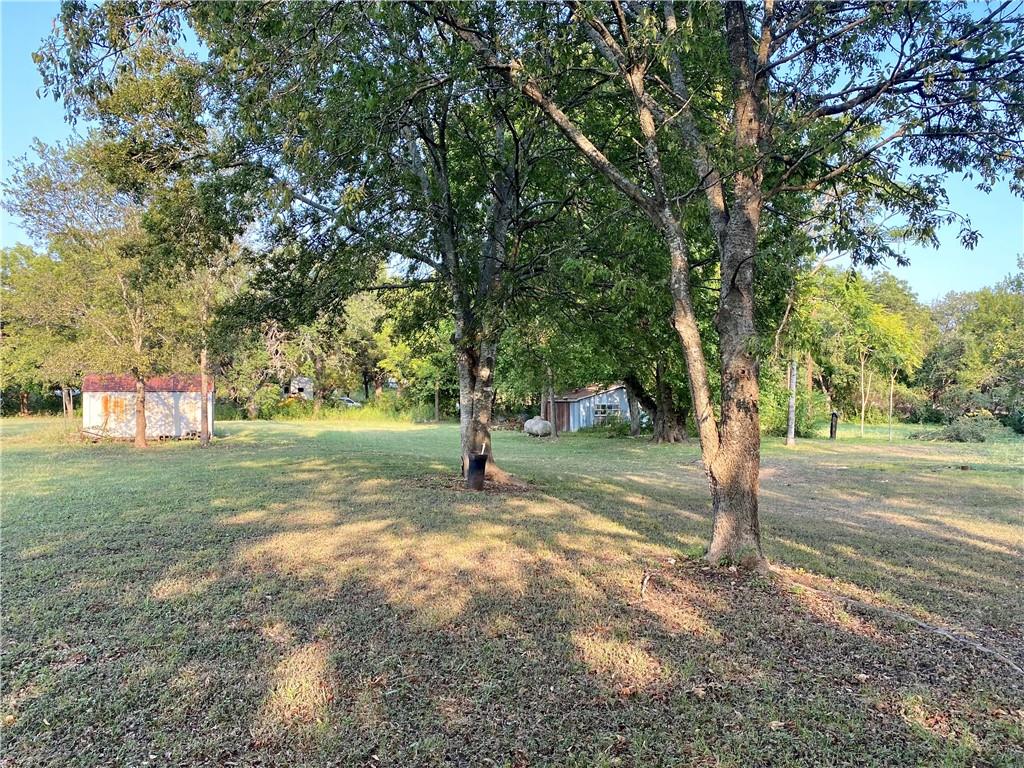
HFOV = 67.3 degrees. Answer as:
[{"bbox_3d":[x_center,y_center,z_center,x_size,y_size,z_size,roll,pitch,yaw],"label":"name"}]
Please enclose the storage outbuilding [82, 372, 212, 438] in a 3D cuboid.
[{"bbox_3d":[-15.599,0.940,33.292,5.000,2.650,2.800,1,-1,-23],"label":"storage outbuilding"}]

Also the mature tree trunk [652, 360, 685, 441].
[{"bbox_3d":[6.144,0.722,30.000,1.260,3.121,1.150,0,-1,0],"label":"mature tree trunk"}]

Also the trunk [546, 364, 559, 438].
[{"bbox_3d":[1.764,0.762,33.500,0.444,3.223,0.444,0,-1,0],"label":"trunk"}]

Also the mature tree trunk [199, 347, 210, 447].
[{"bbox_3d":[-10.995,0.447,27.500,0.386,3.576,0.386,0,-1,0],"label":"mature tree trunk"}]

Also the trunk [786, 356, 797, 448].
[{"bbox_3d":[9.994,0.661,27.500,0.340,3.147,0.340,0,-1,0],"label":"trunk"}]

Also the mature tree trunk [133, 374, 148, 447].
[{"bbox_3d":[-13.042,0.930,27.000,0.506,2.668,0.506,0,-1,0],"label":"mature tree trunk"}]

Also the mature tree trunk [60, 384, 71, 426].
[{"bbox_3d":[-25.544,1.230,44.000,0.515,2.403,0.515,0,-1,0],"label":"mature tree trunk"}]

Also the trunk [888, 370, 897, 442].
[{"bbox_3d":[15.089,0.892,30.500,0.270,2.855,0.220,0,-1,0],"label":"trunk"}]

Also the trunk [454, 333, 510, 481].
[{"bbox_3d":[-0.587,0.487,15.300,0.983,2.944,0.850,0,-1,0],"label":"trunk"}]

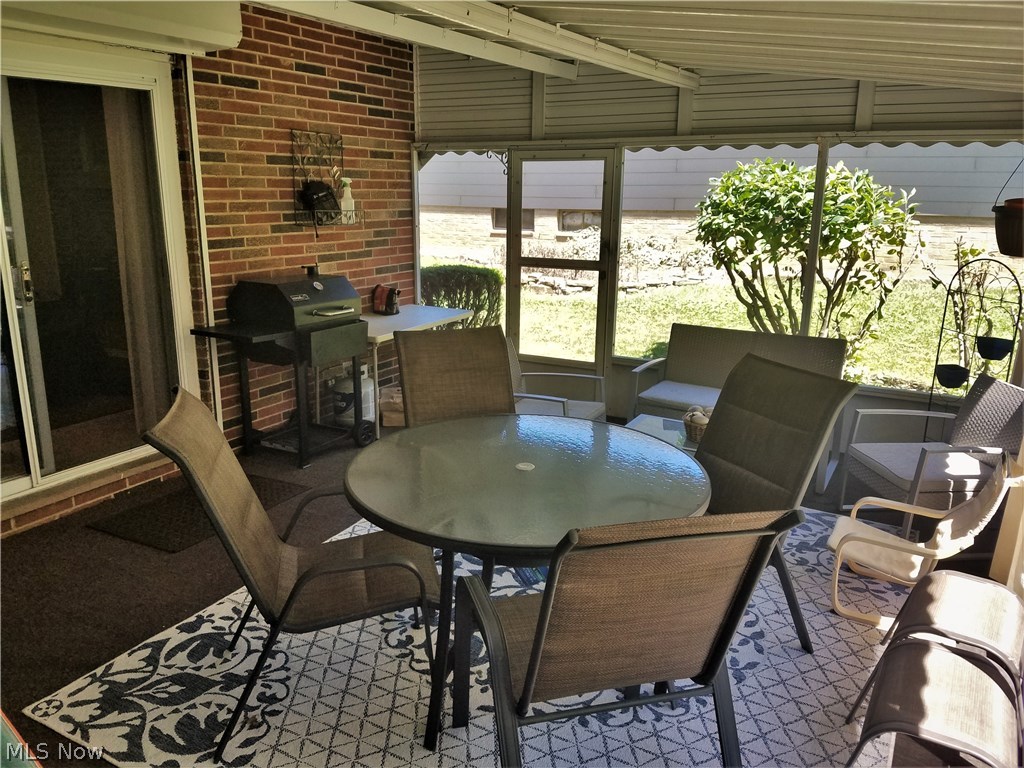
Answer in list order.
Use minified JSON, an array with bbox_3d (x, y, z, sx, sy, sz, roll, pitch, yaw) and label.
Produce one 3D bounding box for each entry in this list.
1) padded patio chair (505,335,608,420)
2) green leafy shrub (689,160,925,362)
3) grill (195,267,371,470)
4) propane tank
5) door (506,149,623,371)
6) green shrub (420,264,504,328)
[{"bbox_3d":[0.139,0.161,4.683,0.667,0.798,0.616,7,16,23],"label":"padded patio chair"},{"bbox_3d":[2.673,-0.973,7.070,2.000,2.000,1.900,6,15,20],"label":"green leafy shrub"},{"bbox_3d":[-1.422,-0.127,4.902,0.677,1.202,0.939,9,17,29],"label":"grill"},{"bbox_3d":[-1.148,0.054,5.689,0.308,0.461,0.308,1,15,0],"label":"propane tank"},{"bbox_3d":[0.352,-0.756,5.872,0.879,1.970,0.061,9,17,29],"label":"door"},{"bbox_3d":[-0.573,-0.790,8.396,1.071,1.003,0.959,9,17,29],"label":"green shrub"}]

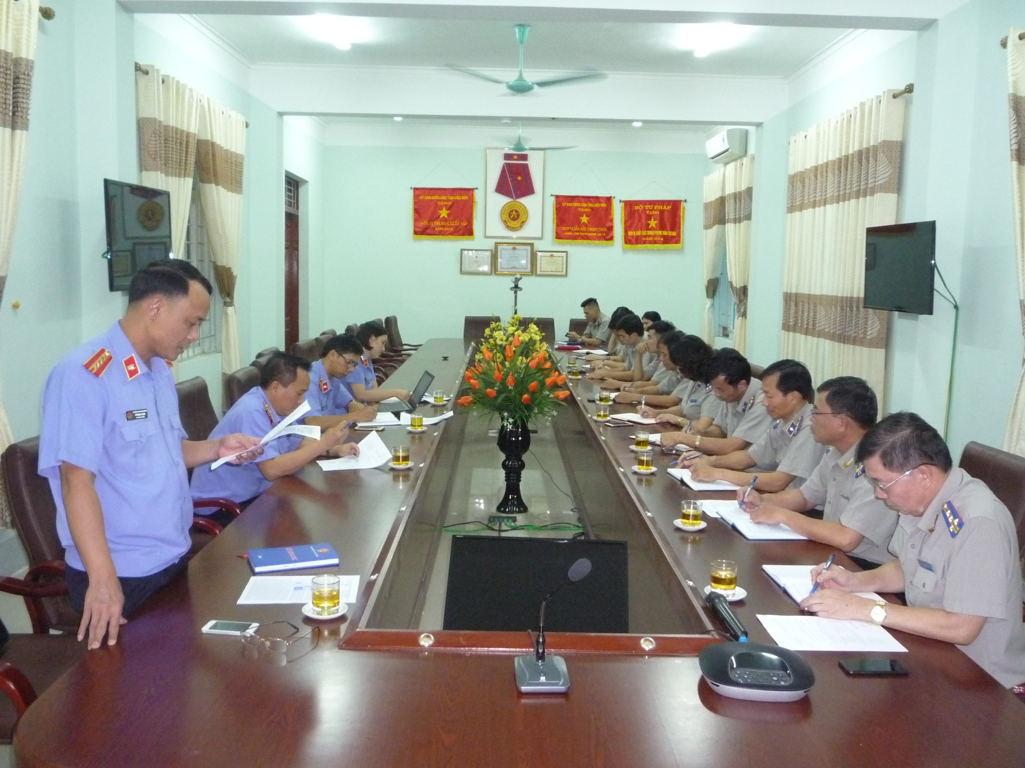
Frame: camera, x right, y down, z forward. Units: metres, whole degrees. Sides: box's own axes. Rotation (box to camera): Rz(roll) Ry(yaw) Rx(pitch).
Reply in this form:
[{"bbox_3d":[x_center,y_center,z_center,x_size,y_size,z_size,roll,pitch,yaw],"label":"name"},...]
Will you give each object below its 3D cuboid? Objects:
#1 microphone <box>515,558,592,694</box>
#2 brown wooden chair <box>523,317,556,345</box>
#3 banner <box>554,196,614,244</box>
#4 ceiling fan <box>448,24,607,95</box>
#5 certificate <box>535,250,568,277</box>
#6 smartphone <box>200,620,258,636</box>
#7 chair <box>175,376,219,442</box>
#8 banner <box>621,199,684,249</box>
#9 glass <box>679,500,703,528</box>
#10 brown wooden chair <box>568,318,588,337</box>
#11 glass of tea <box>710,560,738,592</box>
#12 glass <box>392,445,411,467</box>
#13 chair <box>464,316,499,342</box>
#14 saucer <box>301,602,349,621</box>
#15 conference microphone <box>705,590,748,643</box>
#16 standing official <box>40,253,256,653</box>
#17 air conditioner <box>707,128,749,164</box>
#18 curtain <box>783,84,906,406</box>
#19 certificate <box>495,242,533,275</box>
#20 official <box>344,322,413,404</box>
[{"bbox_3d":[0.086,0.495,1.939,0.158,0.266,0.140,1,7,-1],"label":"microphone"},{"bbox_3d":[0.301,-0.300,11.151,0.580,1.000,0.640,1,7,0],"label":"brown wooden chair"},{"bbox_3d":[0.959,-2.196,12.280,0.822,0.635,0.040,1,7,-1],"label":"banner"},{"bbox_3d":[0.078,-2.469,6.943,1.320,0.500,1.300,1,7,0],"label":"ceiling fan"},{"bbox_3d":[0.511,-1.587,12.086,0.415,0.335,0.030,1,7,-1],"label":"certificate"},{"bbox_3d":[-0.664,0.579,2.164,0.116,0.009,0.059,2,7,5],"label":"smartphone"},{"bbox_3d":[-1.213,0.506,4.322,0.660,1.070,0.620,2,7,6],"label":"chair"},{"bbox_3d":[1.885,-2.135,12.296,0.856,0.647,0.040,1,7,-1],"label":"banner"},{"bbox_3d":[0.613,0.443,3.142,0.067,0.080,0.067,1,7,-1],"label":"glass"},{"bbox_3d":[0.925,-0.277,11.203,0.600,1.020,0.650,1,7,-1],"label":"brown wooden chair"},{"bbox_3d":[0.571,0.526,2.474,0.067,0.082,0.067,1,7,-1],"label":"glass of tea"},{"bbox_3d":[-0.477,0.303,3.934,0.070,0.086,0.070,1,7,0],"label":"glass"},{"bbox_3d":[-0.377,-0.303,11.168,0.600,1.030,0.650,1,7,-1],"label":"chair"},{"bbox_3d":[-0.463,0.565,2.267,0.114,0.020,0.114,1,7,-1],"label":"saucer"},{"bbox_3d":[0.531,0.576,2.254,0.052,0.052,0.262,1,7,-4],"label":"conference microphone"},{"bbox_3d":[-0.936,0.499,2.375,0.450,1.629,0.540,3,8,16],"label":"standing official"},{"bbox_3d":[2.452,-2.726,10.592,0.235,0.290,1.020,1,7,-1],"label":"air conditioner"},{"bbox_3d":[2.494,-0.785,7.201,0.130,2.555,2.220,1,7,-1],"label":"curtain"},{"bbox_3d":[0.029,-1.656,12.168,0.520,0.420,0.030,1,7,0],"label":"certificate"},{"bbox_3d":[-0.961,0.209,6.138,0.640,1.249,0.500,2,7,8],"label":"official"}]

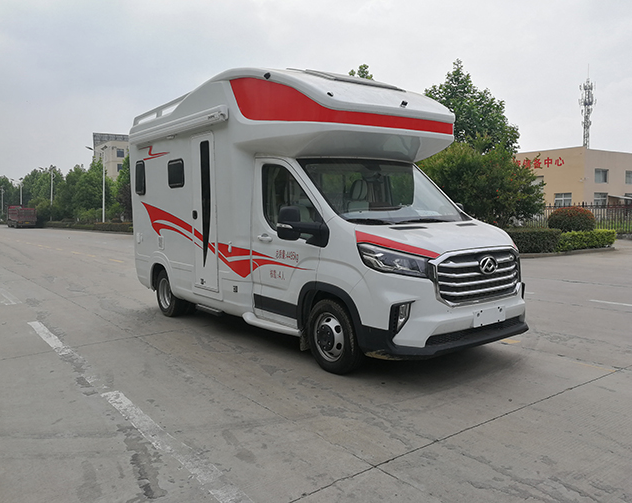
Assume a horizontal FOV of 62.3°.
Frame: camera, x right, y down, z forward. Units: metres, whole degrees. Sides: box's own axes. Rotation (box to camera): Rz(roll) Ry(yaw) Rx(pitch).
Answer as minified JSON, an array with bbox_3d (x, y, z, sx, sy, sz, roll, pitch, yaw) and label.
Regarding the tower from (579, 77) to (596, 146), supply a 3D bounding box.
[{"bbox_3d":[75.301,-28.567,145.000,4.200,38.000,4.200,-1,4,0],"label":"tower"}]

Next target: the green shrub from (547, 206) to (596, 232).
[{"bbox_3d":[9.628,-0.877,19.700,1.800,1.500,1.800,-1,4,0],"label":"green shrub"}]

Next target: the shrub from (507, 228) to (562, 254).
[{"bbox_3d":[6.999,-0.305,17.300,2.200,0.800,1.400,-4,5,-34],"label":"shrub"}]

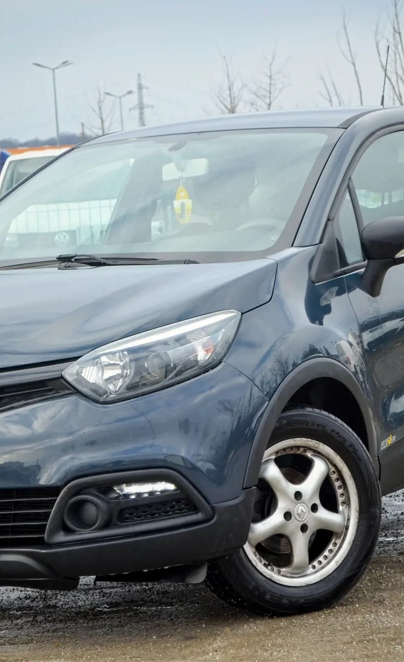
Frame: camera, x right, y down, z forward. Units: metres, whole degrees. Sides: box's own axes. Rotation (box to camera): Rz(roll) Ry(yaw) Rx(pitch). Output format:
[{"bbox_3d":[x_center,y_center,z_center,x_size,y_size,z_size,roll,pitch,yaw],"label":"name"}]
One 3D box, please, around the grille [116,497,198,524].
[{"bbox_3d":[-0.120,0.501,6.343,0.225,0.065,0.045,-3,4,5],"label":"grille"}]

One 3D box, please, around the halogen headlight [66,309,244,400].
[{"bbox_3d":[-0.129,0.084,6.452,0.360,0.230,0.460,-2,4,30],"label":"halogen headlight"}]

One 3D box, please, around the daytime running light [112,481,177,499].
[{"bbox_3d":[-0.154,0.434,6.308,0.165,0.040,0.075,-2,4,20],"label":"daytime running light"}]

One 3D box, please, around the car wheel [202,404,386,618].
[{"bbox_3d":[0.251,0.545,6.856,0.620,0.620,0.205,-6,4,-34],"label":"car wheel"}]

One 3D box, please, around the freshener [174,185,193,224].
[{"bbox_3d":[-0.065,-0.434,7.804,0.068,0.136,0.015,-2,4,30],"label":"freshener"}]

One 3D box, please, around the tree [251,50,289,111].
[{"bbox_3d":[1.940,-5.020,60.151,1.400,4.900,1.400,-4,4,0],"label":"tree"}]

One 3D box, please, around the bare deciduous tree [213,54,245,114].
[{"bbox_3d":[0.883,-4.933,60.150,1.300,4.860,1.300,-4,4,0],"label":"bare deciduous tree"}]

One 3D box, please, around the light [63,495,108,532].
[{"bbox_3d":[-0.314,0.511,6.343,0.108,0.106,0.080,-2,4,23],"label":"light"}]

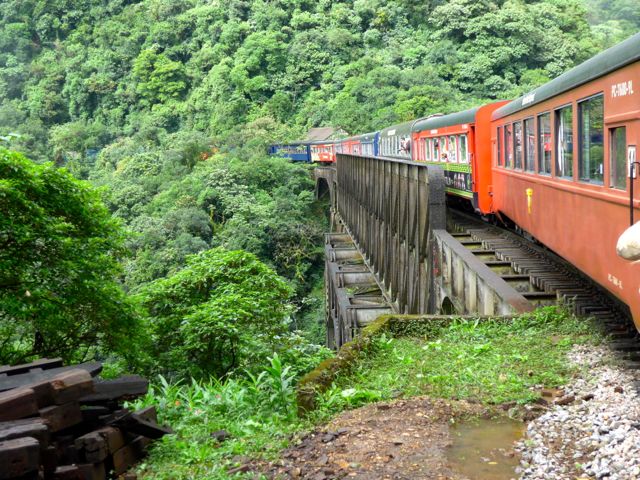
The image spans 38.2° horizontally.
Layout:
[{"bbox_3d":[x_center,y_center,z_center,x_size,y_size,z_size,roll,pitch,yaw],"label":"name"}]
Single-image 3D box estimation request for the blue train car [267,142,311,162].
[{"bbox_3d":[-3.200,-11.900,128.000,2.800,3.500,15.000,-3,6,-23],"label":"blue train car"}]

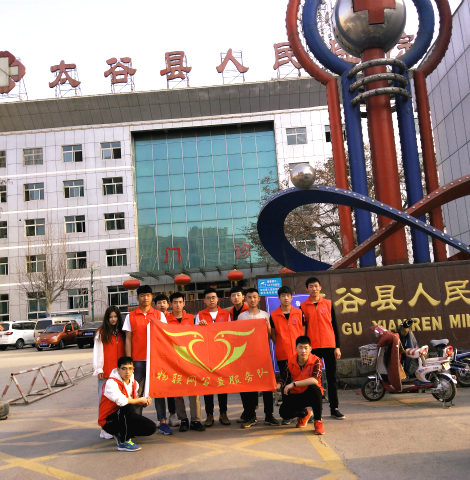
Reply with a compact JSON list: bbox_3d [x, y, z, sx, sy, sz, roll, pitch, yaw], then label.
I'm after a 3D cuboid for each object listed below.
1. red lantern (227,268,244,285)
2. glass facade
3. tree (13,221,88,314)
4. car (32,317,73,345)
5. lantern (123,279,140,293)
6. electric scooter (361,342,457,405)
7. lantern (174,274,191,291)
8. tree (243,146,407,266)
[{"bbox_3d":[0.076,3.143,38.942,1.360,1.350,1.360,-5,-8,1],"label":"red lantern"},{"bbox_3d":[-2.669,-4.299,46.272,14.051,14.150,0.800,-5,-8,1],"label":"glass facade"},{"bbox_3d":[-14.127,3.041,35.582,5.900,9.300,5.600,-5,-8,1],"label":"tree"},{"bbox_3d":[-10.350,5.700,27.450,1.520,1.500,3.500,-5,-8,7],"label":"car"},{"bbox_3d":[-8.900,3.949,39.938,1.420,1.150,1.420,-4,-8,1],"label":"lantern"},{"bbox_3d":[2.372,1.720,6.439,1.380,1.040,0.580,-9,-9,35],"label":"electric scooter"},{"bbox_3d":[-4.372,3.580,38.931,1.380,1.370,1.380,-5,-8,1],"label":"lantern"},{"bbox_3d":[4.534,-0.072,22.175,8.500,9.000,8.000,-5,-8,1],"label":"tree"}]

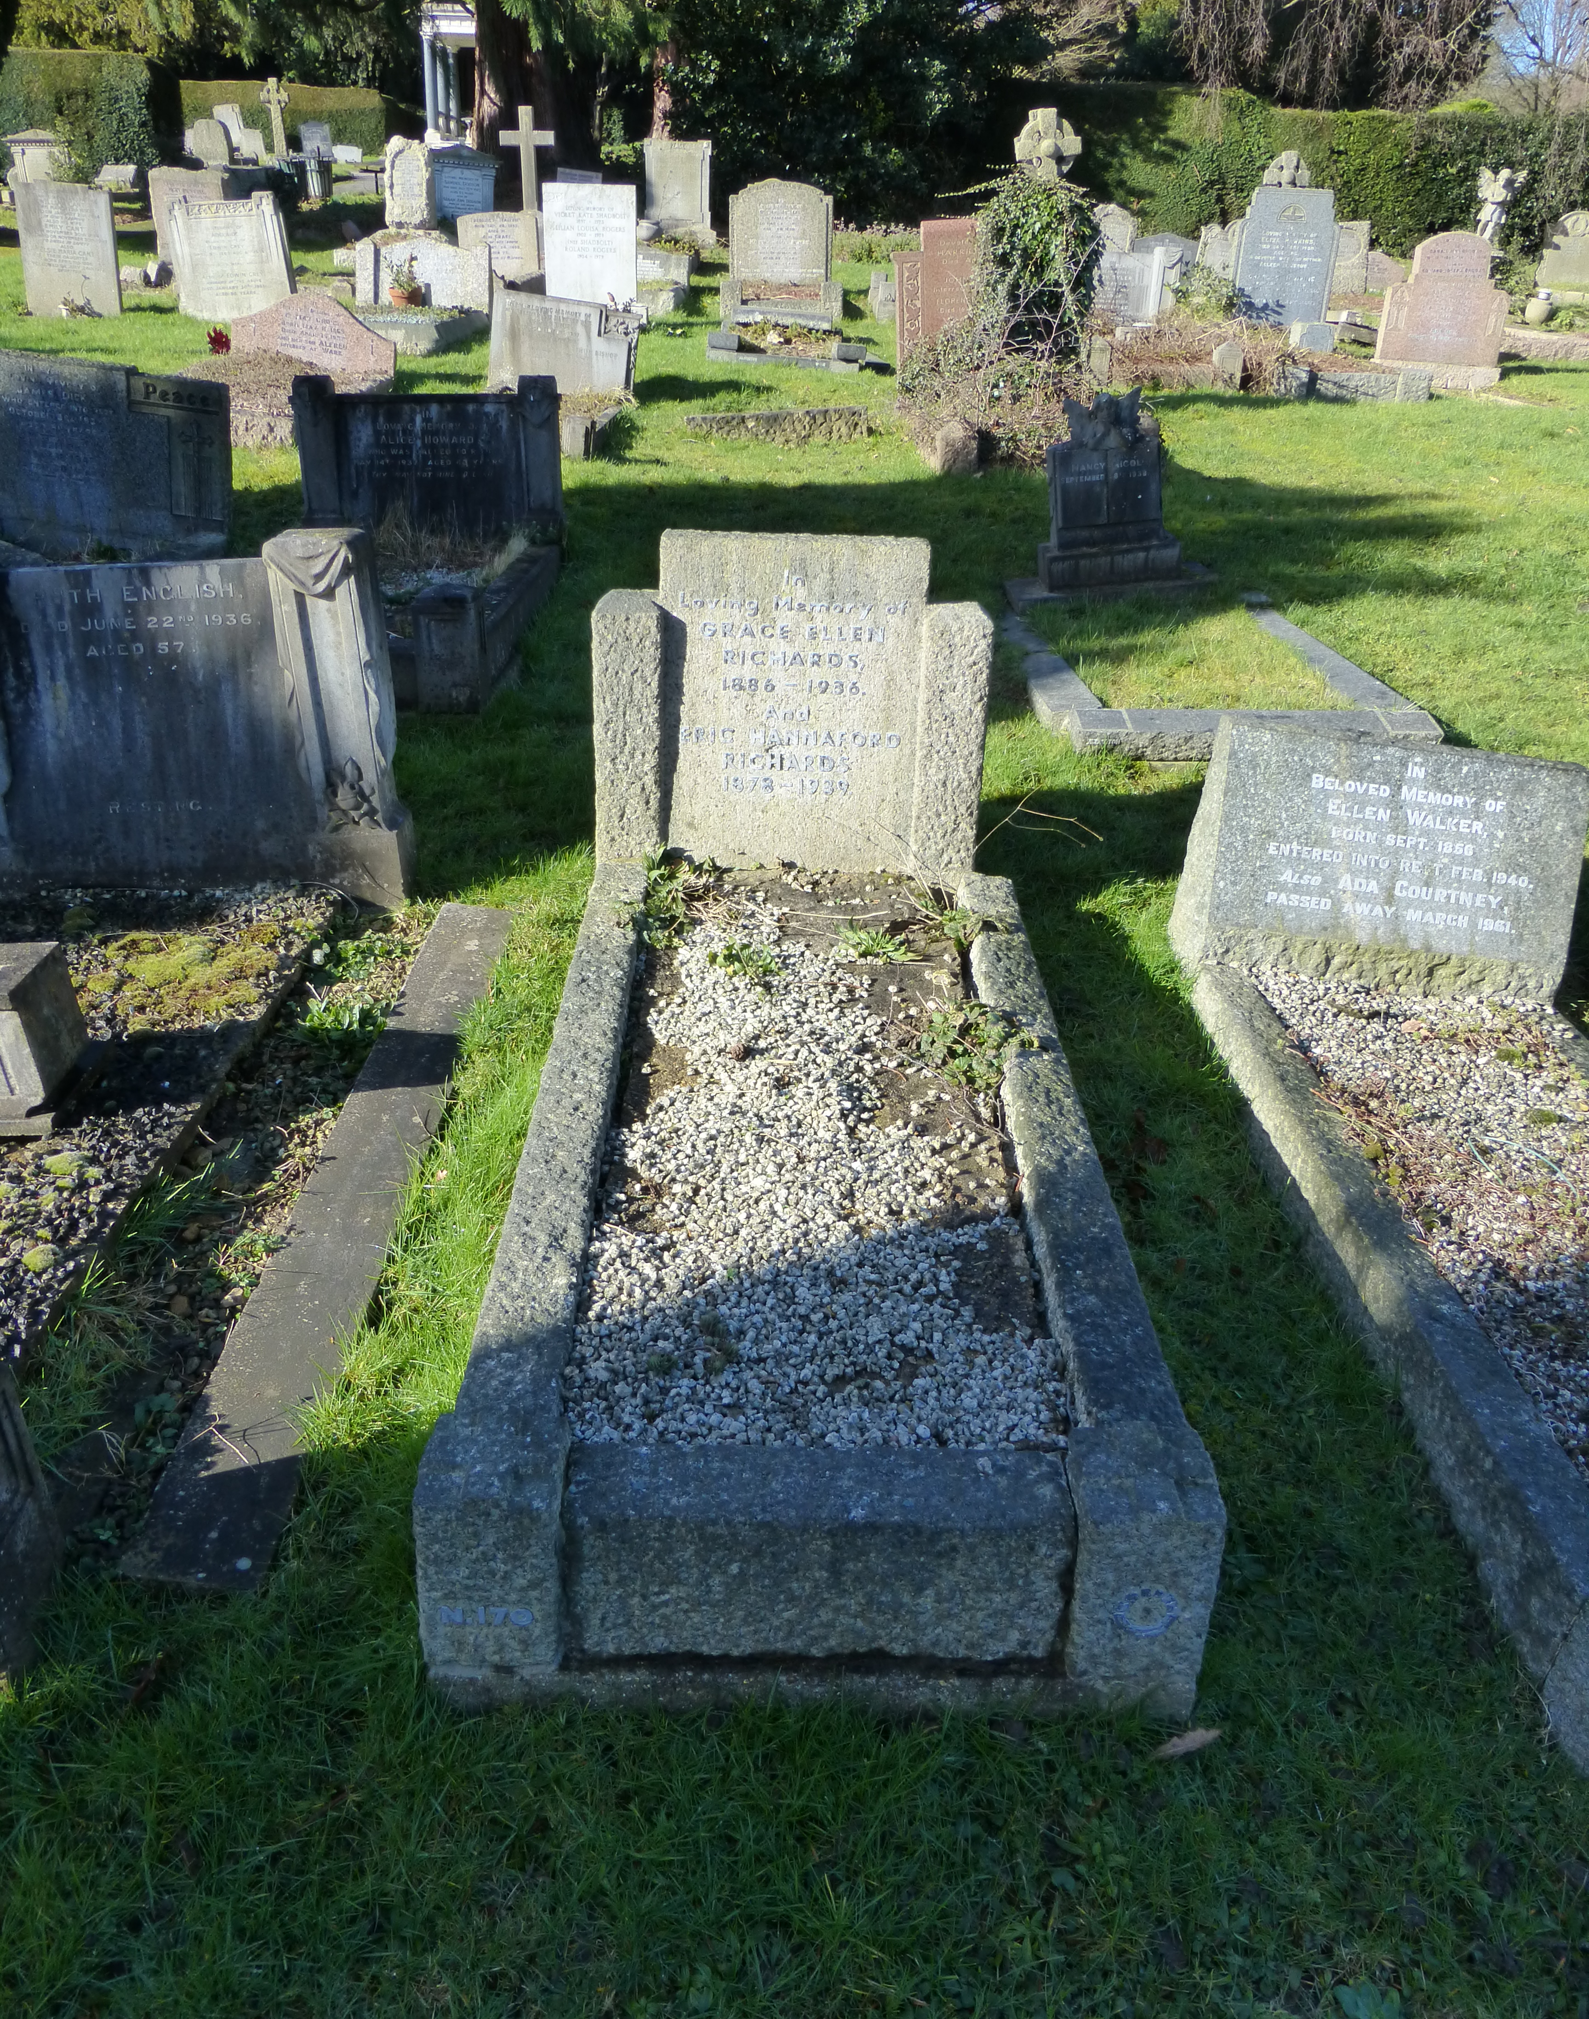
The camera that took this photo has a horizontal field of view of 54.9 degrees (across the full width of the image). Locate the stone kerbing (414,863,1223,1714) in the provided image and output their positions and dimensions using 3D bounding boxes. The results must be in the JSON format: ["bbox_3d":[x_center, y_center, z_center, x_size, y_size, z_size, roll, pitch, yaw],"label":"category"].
[{"bbox_3d":[0.019,0.253,2.412,0.864,0.321,1.706,1,30,-1],"label":"stone kerbing"}]

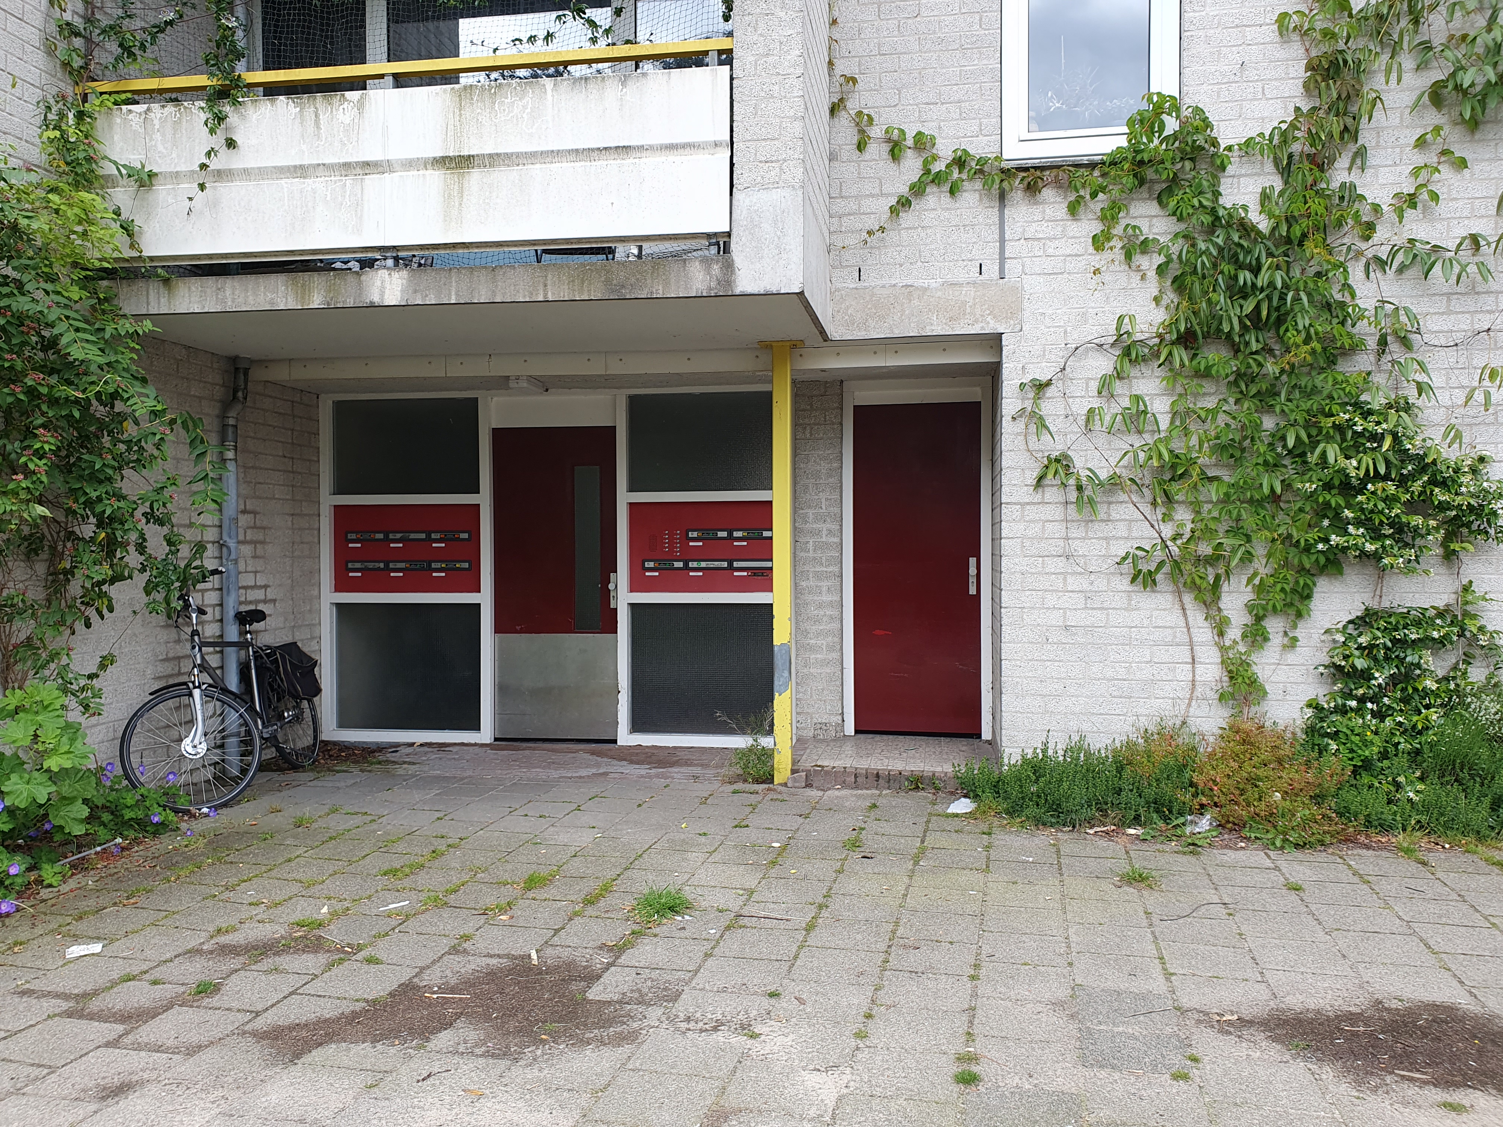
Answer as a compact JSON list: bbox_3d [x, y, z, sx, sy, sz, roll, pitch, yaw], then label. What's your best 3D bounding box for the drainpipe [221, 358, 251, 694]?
[{"bbox_3d":[-3.137,-0.018,6.865,0.130,2.480,0.140,0,1,8],"label":"drainpipe"}]

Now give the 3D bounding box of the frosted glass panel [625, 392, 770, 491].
[{"bbox_3d":[-0.325,-0.819,7.641,1.035,0.661,0.040,0,1,8],"label":"frosted glass panel"}]

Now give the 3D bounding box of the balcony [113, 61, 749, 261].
[{"bbox_3d":[-1.718,-1.909,5.535,3.297,0.760,0.190,0,1,8],"label":"balcony"}]

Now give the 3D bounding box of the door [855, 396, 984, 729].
[{"bbox_3d":[1.092,0.037,7.421,0.825,2.170,0.060,0,1,8],"label":"door"}]

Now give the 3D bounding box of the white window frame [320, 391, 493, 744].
[{"bbox_3d":[-2.431,0.031,7.954,1.265,2.450,0.110,0,1,8],"label":"white window frame"}]

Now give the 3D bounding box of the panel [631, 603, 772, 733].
[{"bbox_3d":[-0.311,0.717,7.659,1.017,0.883,0.040,0,1,8],"label":"panel"}]

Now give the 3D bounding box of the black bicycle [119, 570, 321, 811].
[{"bbox_3d":[-2.966,0.715,6.644,0.530,1.220,1.550,0,1,8],"label":"black bicycle"}]

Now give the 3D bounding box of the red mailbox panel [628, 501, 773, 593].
[{"bbox_3d":[-0.317,-0.106,7.654,1.025,0.610,0.050,0,1,8],"label":"red mailbox panel"}]

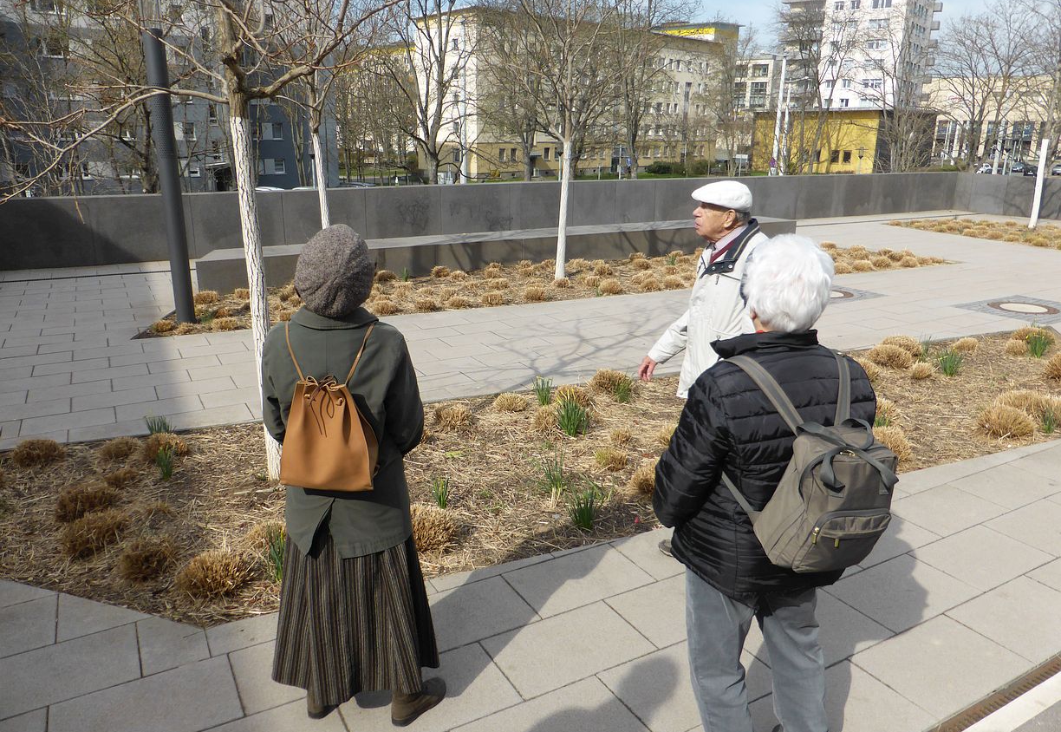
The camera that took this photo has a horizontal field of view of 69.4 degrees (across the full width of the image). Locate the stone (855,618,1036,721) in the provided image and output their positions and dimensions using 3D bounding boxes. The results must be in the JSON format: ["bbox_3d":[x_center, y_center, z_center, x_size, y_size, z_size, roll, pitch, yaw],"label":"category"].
[{"bbox_3d":[1.582,1.166,2.954,0.596,0.070,0.385,-9,18,-28],"label":"stone"}]

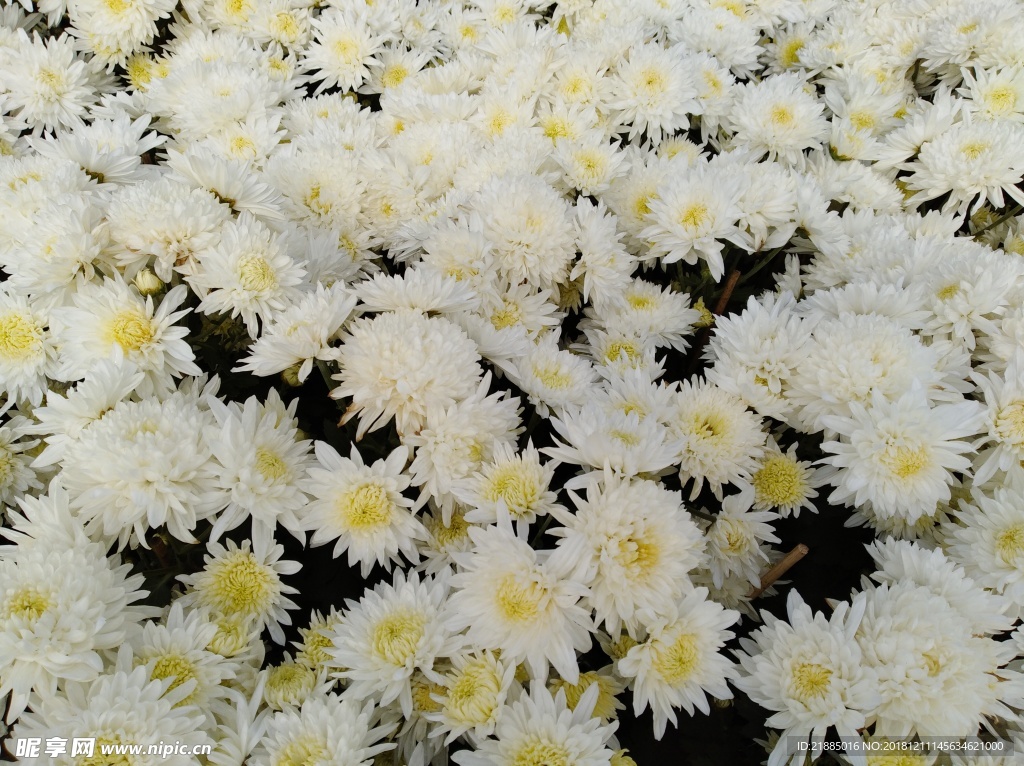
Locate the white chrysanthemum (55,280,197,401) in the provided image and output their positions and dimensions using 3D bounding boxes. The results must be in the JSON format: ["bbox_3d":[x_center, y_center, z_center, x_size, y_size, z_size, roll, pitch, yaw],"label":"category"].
[{"bbox_3d":[-0.251,-0.029,0.500,0.089,0.045,0.089,6,62,-27],"label":"white chrysanthemum"}]

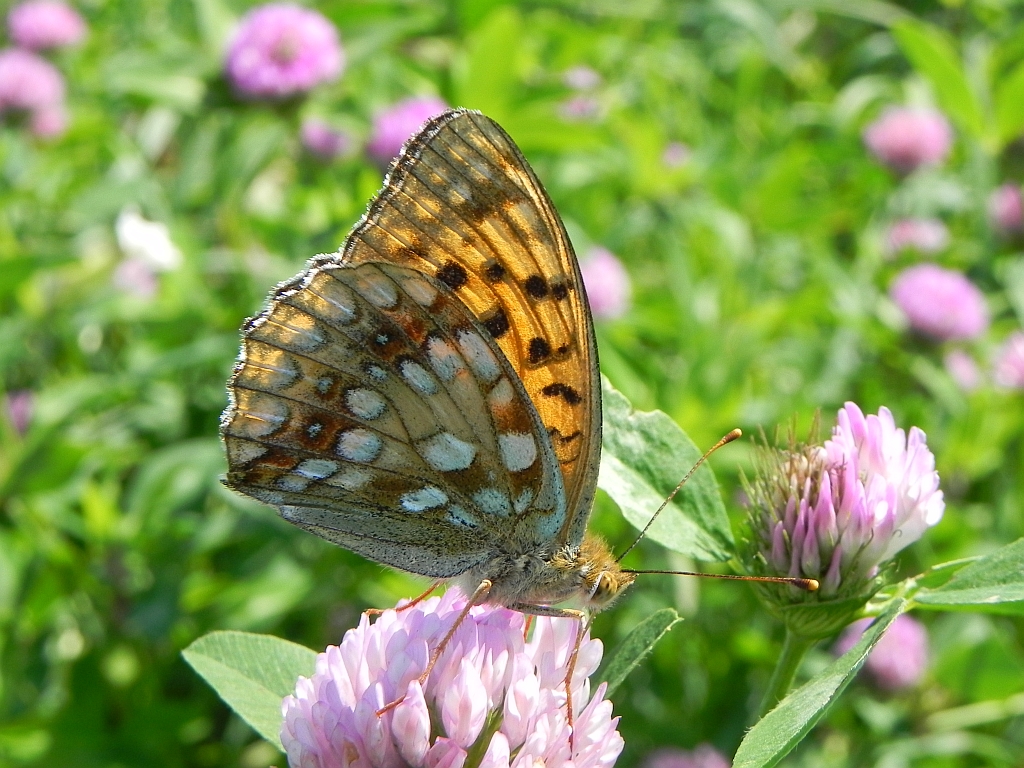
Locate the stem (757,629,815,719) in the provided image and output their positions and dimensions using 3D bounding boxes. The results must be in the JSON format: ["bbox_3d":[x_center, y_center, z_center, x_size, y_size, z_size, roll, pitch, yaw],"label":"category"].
[{"bbox_3d":[0.020,0.022,0.166,0.002,0.008,0.002,26,13,0],"label":"stem"}]

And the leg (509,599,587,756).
[{"bbox_3d":[0.002,0.020,0.152,0.005,0.010,0.003,9,15,29],"label":"leg"}]

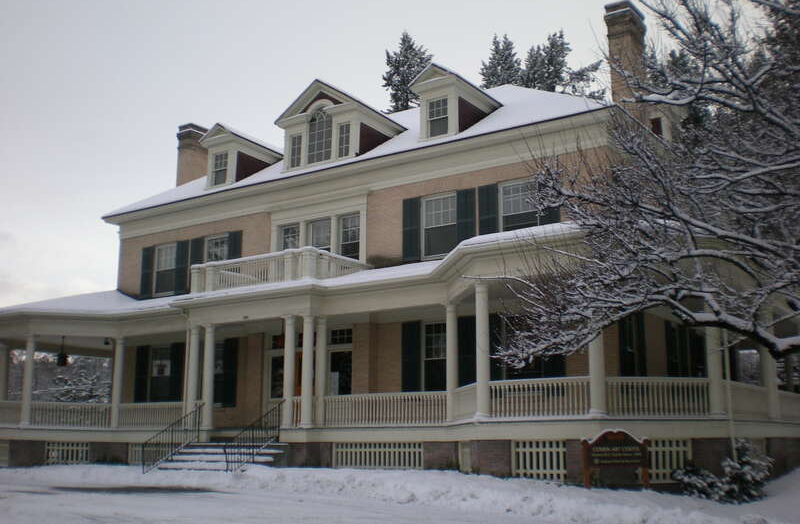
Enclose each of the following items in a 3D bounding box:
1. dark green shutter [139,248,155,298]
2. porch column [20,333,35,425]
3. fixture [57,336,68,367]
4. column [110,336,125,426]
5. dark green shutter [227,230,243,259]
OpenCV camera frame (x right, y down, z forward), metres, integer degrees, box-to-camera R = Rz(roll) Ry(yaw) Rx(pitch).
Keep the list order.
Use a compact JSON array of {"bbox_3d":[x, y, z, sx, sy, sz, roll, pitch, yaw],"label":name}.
[{"bbox_3d":[-8.848,0.365,30.673,0.637,1.784,0.059,-8,-14,33],"label":"dark green shutter"},{"bbox_3d":[-11.434,3.636,27.028,0.360,2.800,0.360,-8,-15,33],"label":"porch column"},{"bbox_3d":[-10.664,2.845,27.887,0.333,0.960,0.333,-8,-14,33],"label":"fixture"},{"bbox_3d":[-8.865,3.788,27.577,0.360,2.800,0.360,-8,-15,33],"label":"column"},{"bbox_3d":[-5.470,-0.154,28.850,0.600,1.780,0.050,-8,-15,33],"label":"dark green shutter"}]

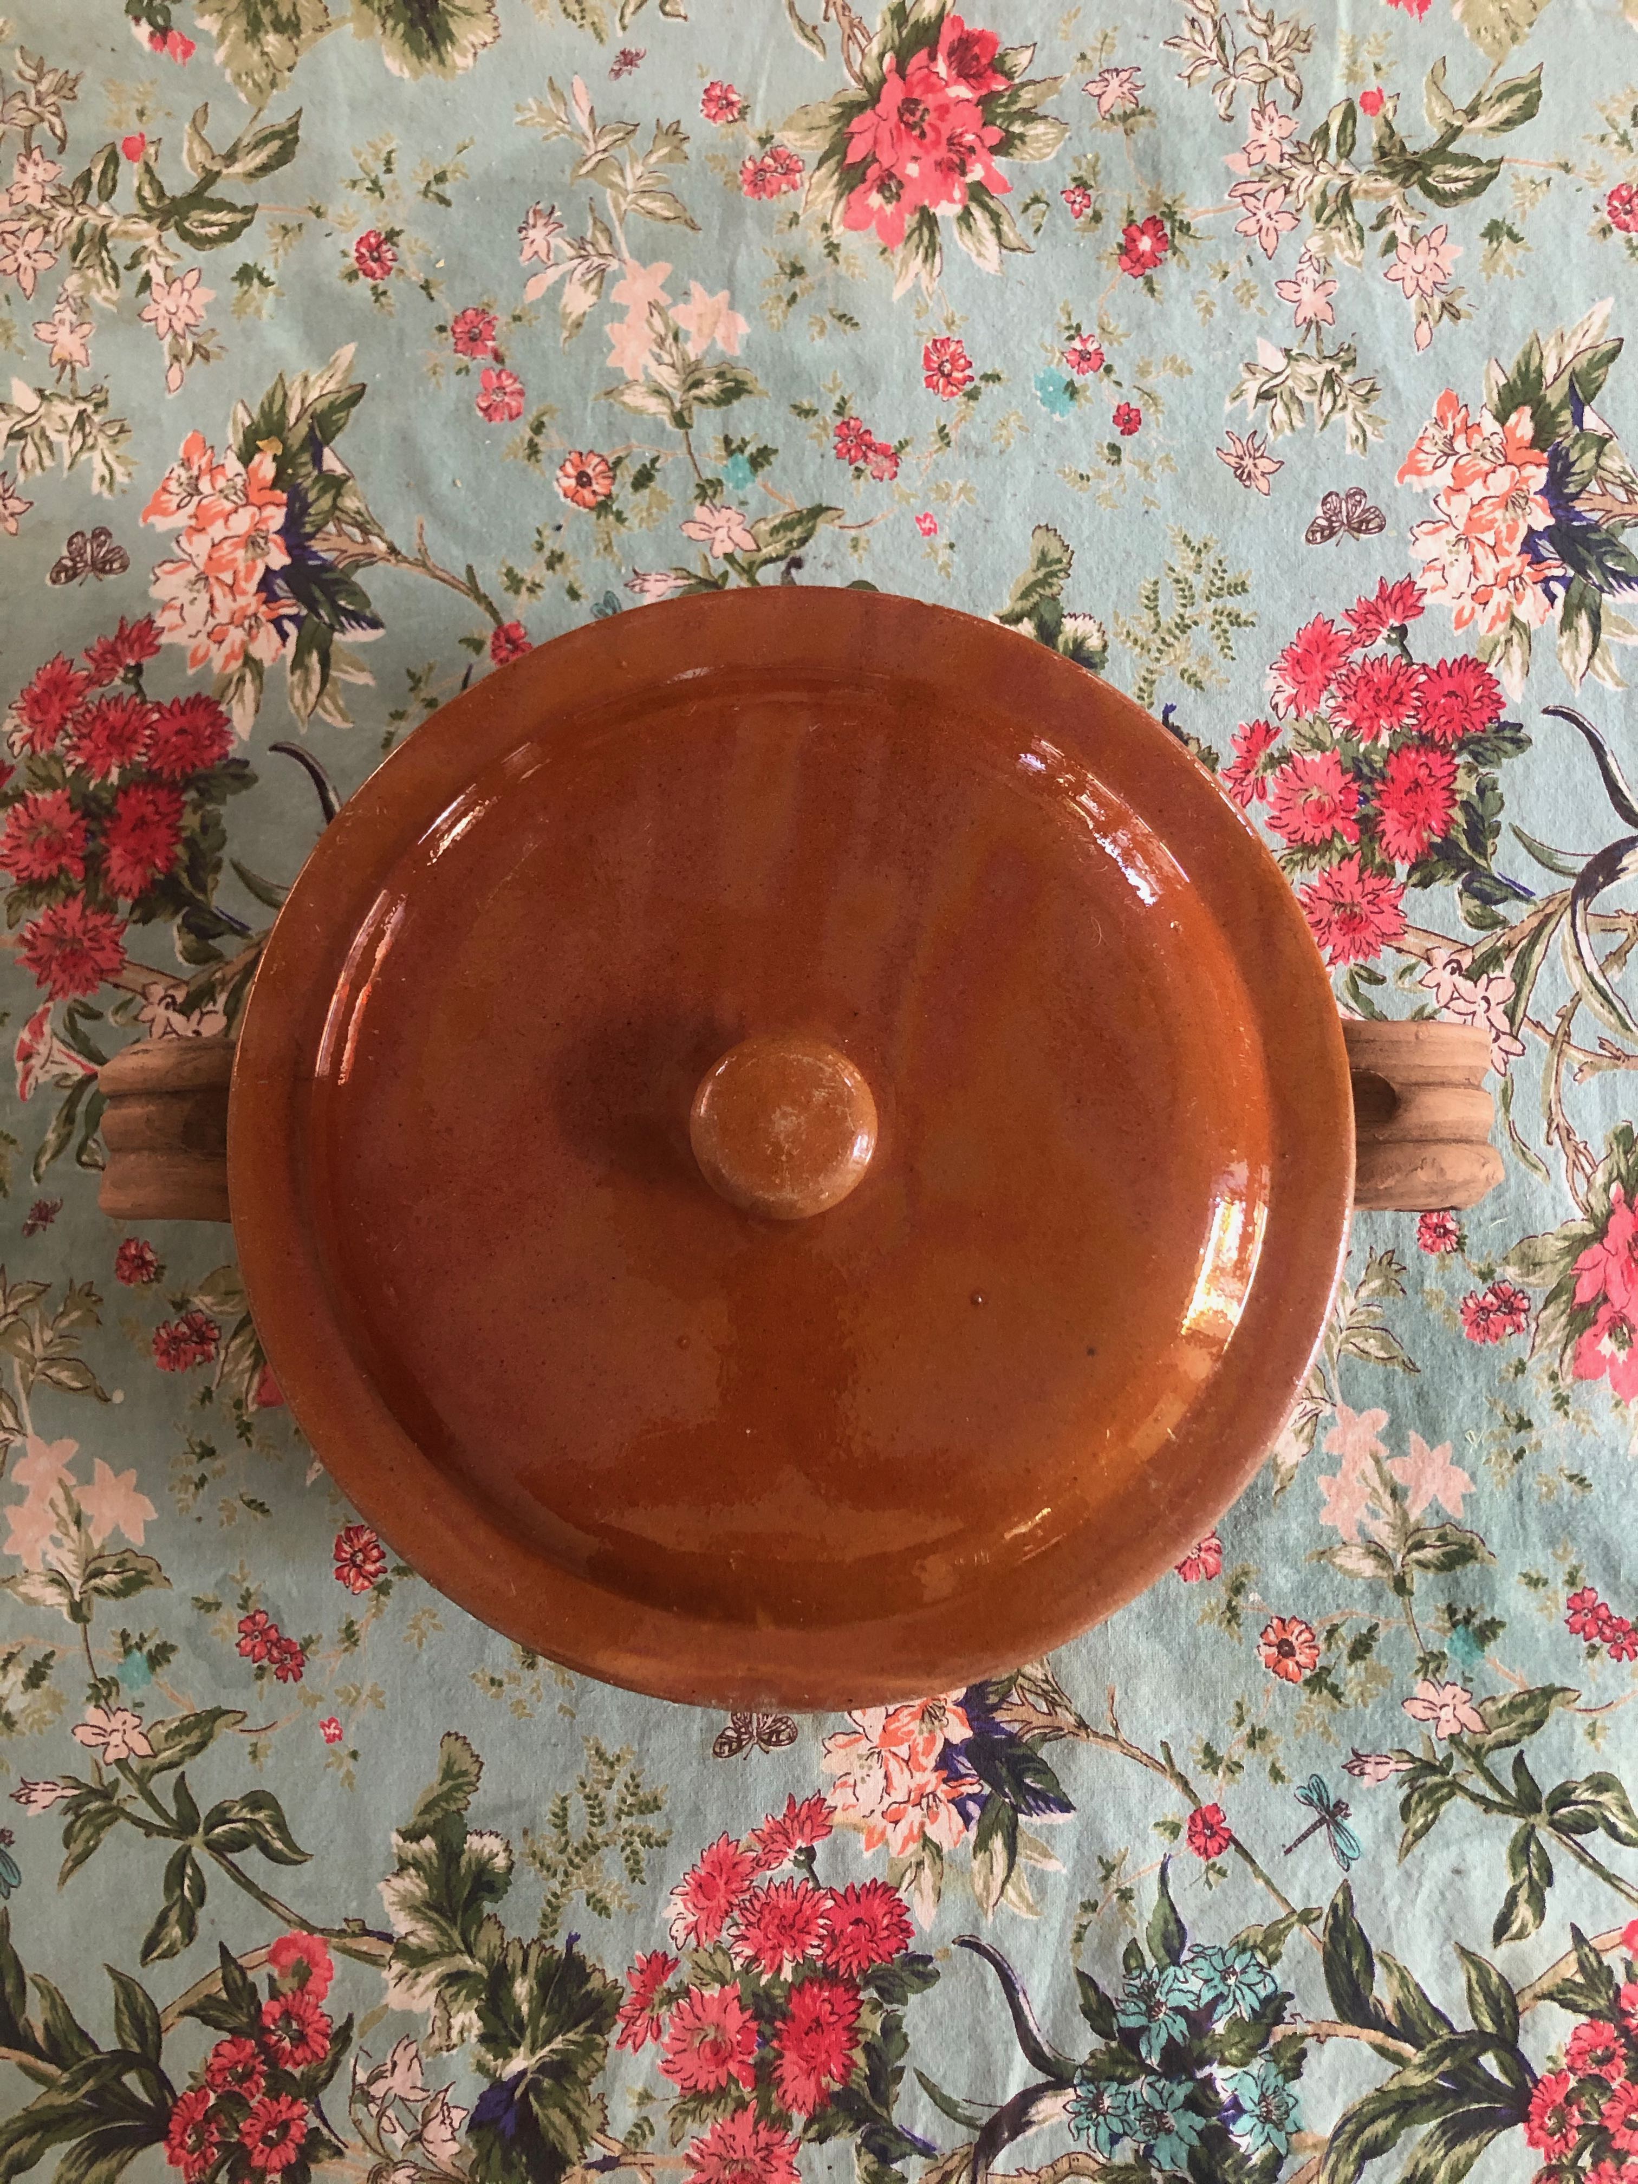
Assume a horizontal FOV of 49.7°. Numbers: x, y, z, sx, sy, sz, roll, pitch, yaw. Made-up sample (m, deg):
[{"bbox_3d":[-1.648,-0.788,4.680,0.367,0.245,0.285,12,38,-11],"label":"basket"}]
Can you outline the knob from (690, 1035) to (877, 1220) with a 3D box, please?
[{"bbox_3d":[-0.006,0.007,0.348,0.036,0.031,0.036,-1,86,1],"label":"knob"}]

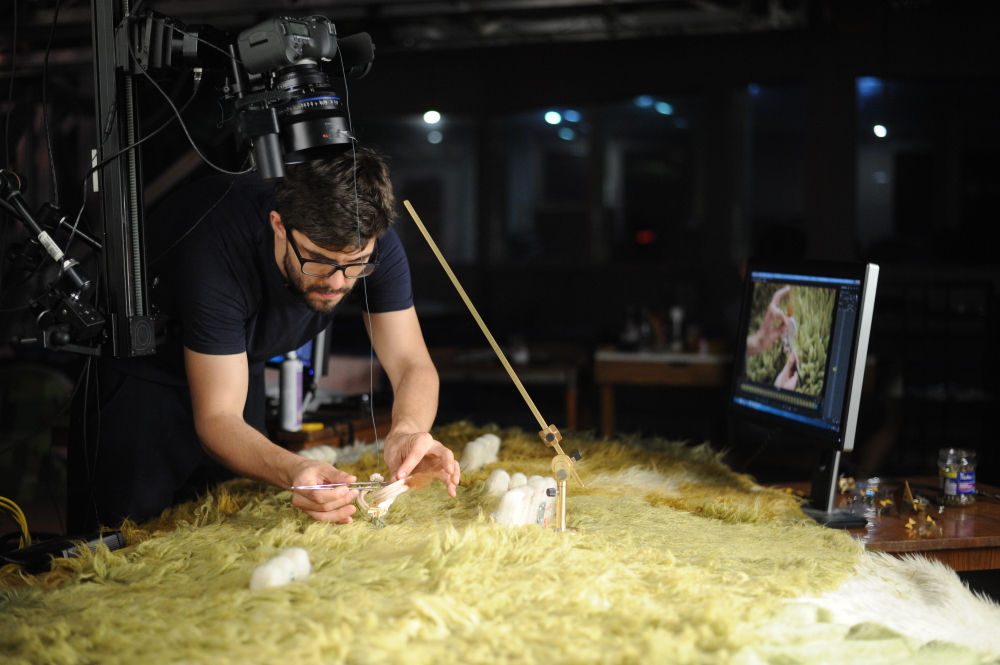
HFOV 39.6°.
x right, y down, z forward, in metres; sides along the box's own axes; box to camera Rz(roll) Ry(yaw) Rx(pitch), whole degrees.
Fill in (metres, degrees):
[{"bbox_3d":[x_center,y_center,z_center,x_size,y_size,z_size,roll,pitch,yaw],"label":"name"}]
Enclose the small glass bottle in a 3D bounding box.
[{"bbox_3d":[0.989,0.311,2.997,0.082,0.115,0.082,-2,5,-12],"label":"small glass bottle"}]

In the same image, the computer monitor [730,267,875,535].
[{"bbox_3d":[0.615,0.117,2.865,0.197,0.534,0.510,-2,5,-15],"label":"computer monitor"}]

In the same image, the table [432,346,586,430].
[{"bbox_3d":[-0.021,0.491,5.955,0.800,0.760,0.950,0,5,8],"label":"table"}]

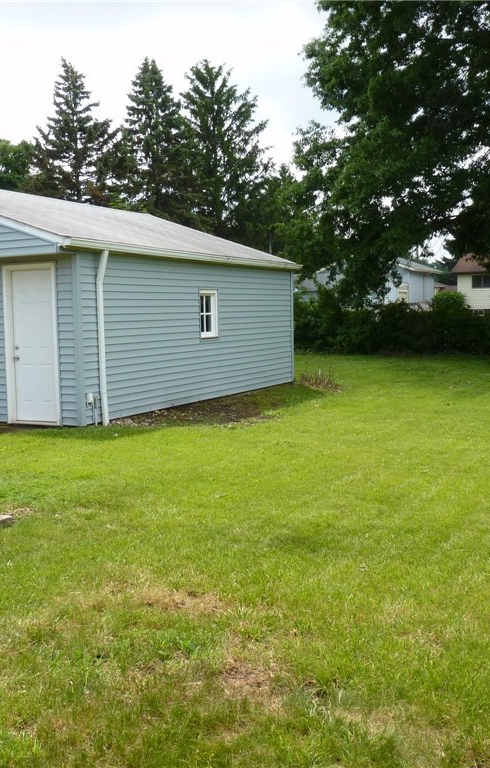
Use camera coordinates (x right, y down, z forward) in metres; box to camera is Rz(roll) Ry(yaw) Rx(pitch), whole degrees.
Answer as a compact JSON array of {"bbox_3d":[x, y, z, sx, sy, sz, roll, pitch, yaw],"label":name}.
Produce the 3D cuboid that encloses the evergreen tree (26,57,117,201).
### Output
[{"bbox_3d":[-8.088,-8.496,37.795,4.700,13.486,4.700,2,6,27],"label":"evergreen tree"}]

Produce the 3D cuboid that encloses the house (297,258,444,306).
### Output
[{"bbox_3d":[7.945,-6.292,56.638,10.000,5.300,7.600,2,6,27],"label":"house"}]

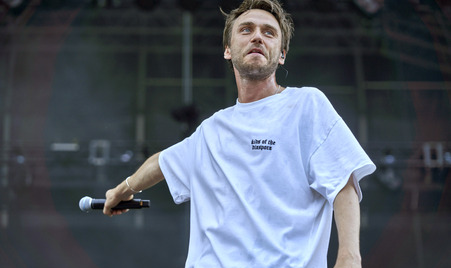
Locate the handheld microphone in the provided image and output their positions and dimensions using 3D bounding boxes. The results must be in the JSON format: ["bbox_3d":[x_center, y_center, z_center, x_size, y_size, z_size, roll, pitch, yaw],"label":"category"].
[{"bbox_3d":[-0.368,0.235,3.970,0.246,0.050,0.050,0,0,-3],"label":"handheld microphone"}]

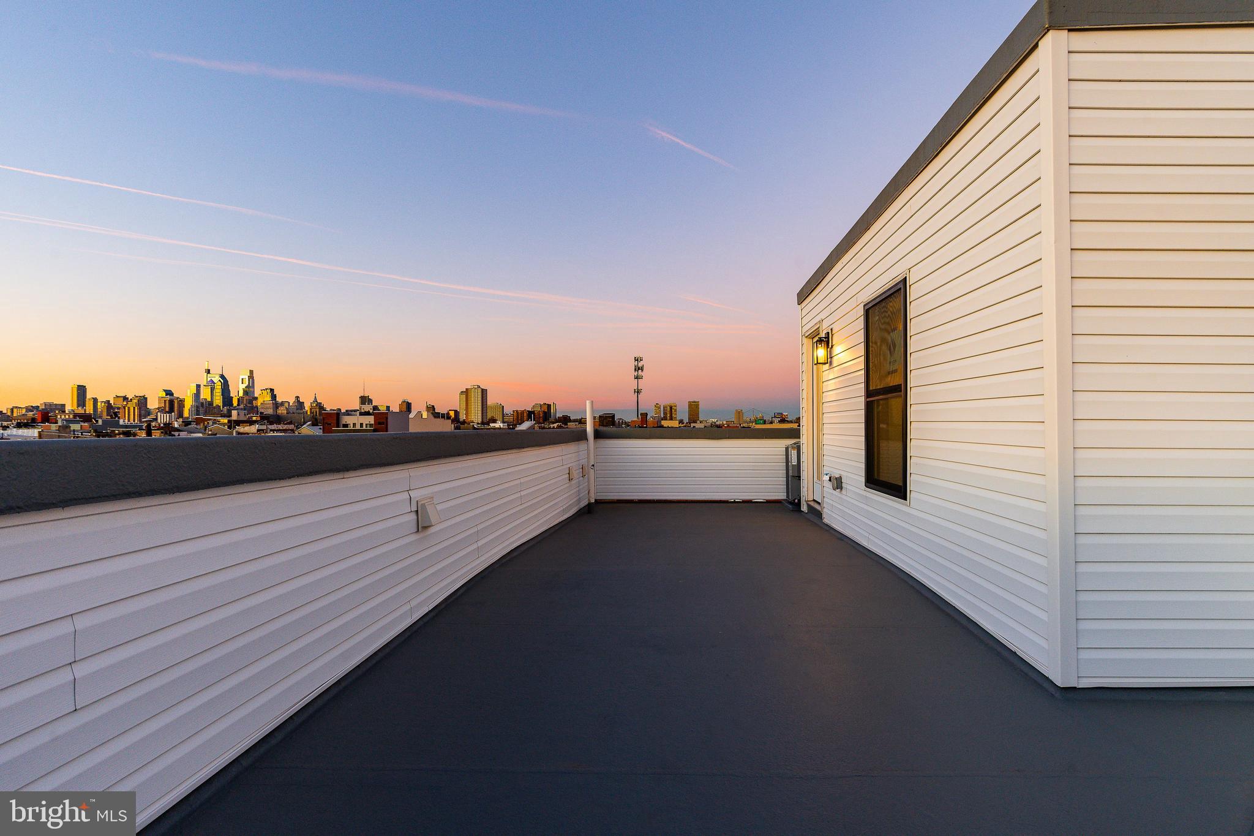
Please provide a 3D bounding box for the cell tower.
[{"bbox_3d":[4.806,-4.629,210.804,3.700,37.300,3.700,0,-1,6],"label":"cell tower"}]

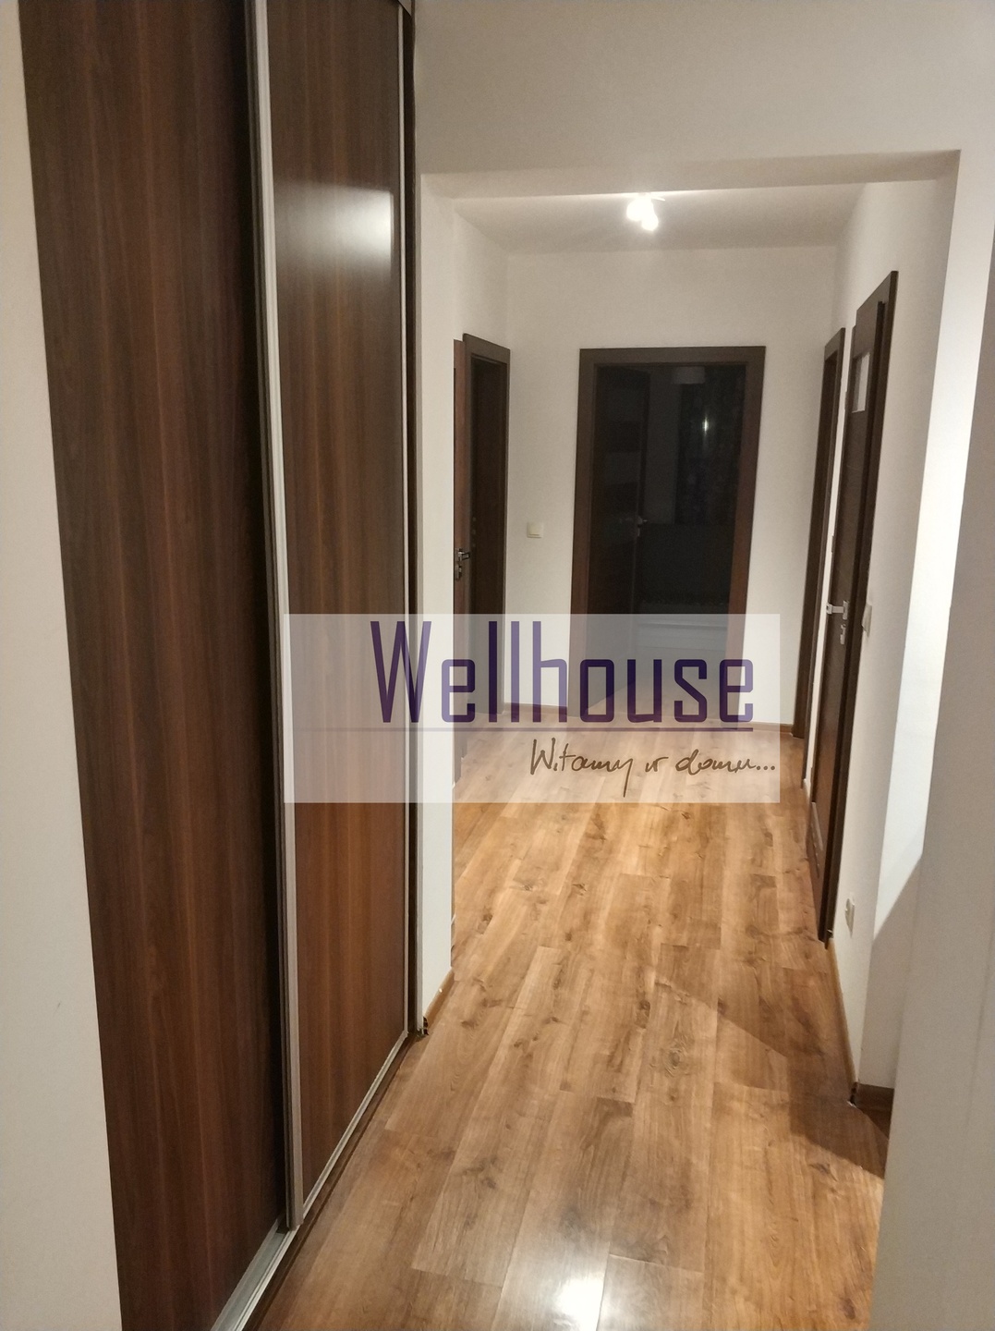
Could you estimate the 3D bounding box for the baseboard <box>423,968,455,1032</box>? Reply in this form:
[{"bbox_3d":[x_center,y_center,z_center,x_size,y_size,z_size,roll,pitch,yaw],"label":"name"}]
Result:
[{"bbox_3d":[-0.170,0.964,3.012,0.019,0.053,0.287,4,13,13],"label":"baseboard"}]

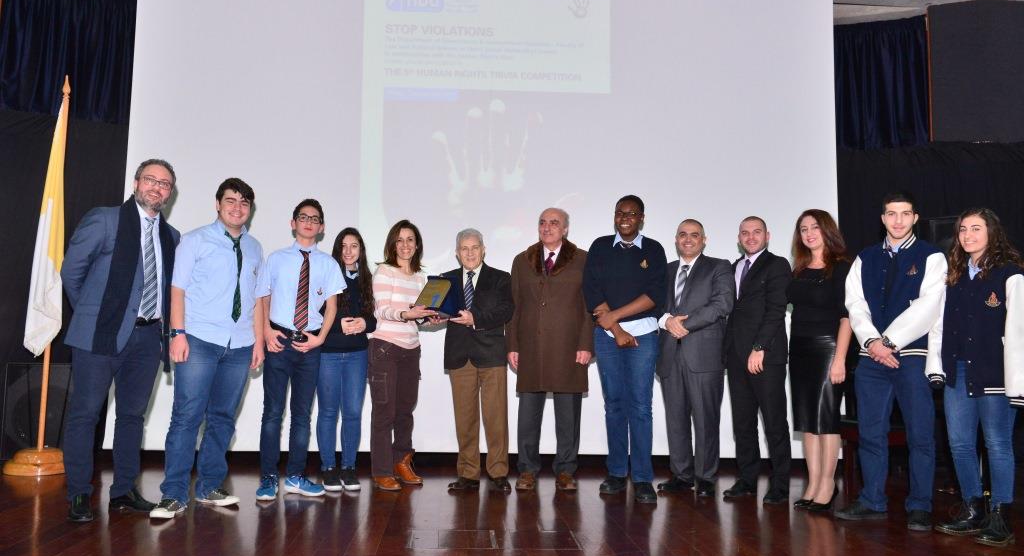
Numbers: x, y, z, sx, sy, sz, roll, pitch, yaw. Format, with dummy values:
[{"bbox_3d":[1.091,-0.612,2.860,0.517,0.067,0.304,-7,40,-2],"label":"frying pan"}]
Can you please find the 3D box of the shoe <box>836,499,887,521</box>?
[{"bbox_3d":[1.835,1.206,4.342,0.290,0.110,0.110,2,-5,-11],"label":"shoe"}]

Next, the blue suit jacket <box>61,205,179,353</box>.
[{"bbox_3d":[-2.021,0.003,4.260,0.500,0.760,0.350,10,-6,-43],"label":"blue suit jacket"}]

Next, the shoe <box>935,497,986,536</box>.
[{"bbox_3d":[2.280,1.192,4.198,0.280,0.190,0.105,3,-5,-22],"label":"shoe"}]

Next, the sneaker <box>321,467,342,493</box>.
[{"bbox_3d":[-1.118,1.255,5.116,0.095,0.100,0.250,3,-5,-18],"label":"sneaker"}]

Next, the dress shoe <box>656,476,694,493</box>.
[{"bbox_3d":[1.074,1.315,5.378,0.290,0.110,0.105,4,-6,-32],"label":"dress shoe"}]

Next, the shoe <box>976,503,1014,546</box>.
[{"bbox_3d":[2.342,1.191,4.007,0.280,0.170,0.105,6,-7,-44],"label":"shoe"}]

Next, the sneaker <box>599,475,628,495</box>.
[{"bbox_3d":[0.624,1.248,5.051,0.110,0.110,0.290,-2,-6,33],"label":"sneaker"}]

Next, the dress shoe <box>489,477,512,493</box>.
[{"bbox_3d":[-0.078,1.260,5.160,0.105,0.110,0.290,3,-5,-20],"label":"dress shoe"}]

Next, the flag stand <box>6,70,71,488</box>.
[{"bbox_3d":[-3.039,-0.051,5.462,0.454,2.636,0.454,1,-5,0],"label":"flag stand"}]

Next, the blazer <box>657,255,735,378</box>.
[{"bbox_3d":[1.159,0.232,5.248,0.530,0.780,0.330,-1,-6,25],"label":"blazer"}]

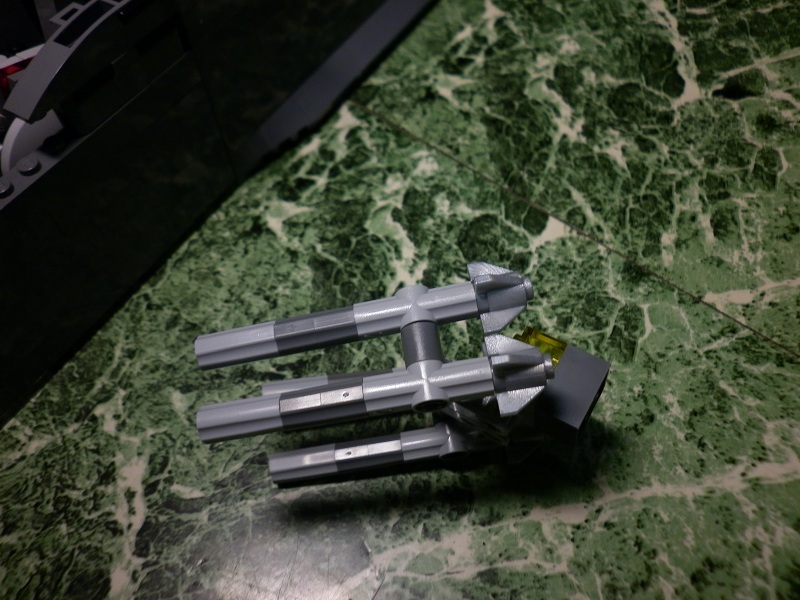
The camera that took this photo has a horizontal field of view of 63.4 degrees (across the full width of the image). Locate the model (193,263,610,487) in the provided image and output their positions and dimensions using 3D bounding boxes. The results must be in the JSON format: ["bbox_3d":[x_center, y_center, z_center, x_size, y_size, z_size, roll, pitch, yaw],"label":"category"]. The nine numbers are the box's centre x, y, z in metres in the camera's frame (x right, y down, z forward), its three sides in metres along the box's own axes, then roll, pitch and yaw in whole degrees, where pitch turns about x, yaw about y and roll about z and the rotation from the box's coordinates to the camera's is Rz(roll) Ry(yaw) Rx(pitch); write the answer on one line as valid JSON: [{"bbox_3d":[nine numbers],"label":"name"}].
[{"bbox_3d":[0.004,0.018,0.140,0.084,0.051,0.032,-10,61,2],"label":"model"}]

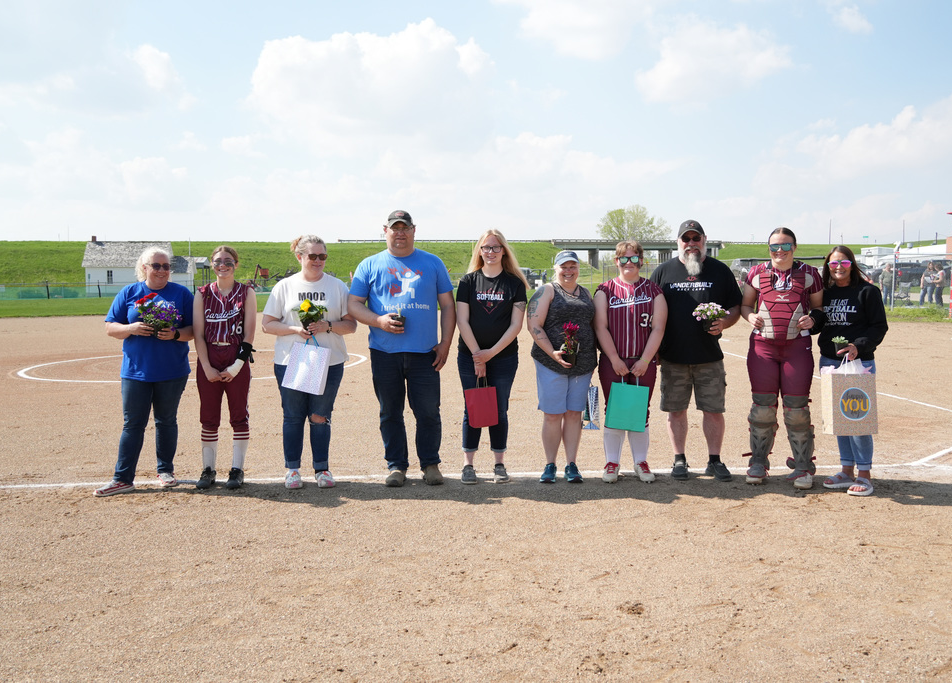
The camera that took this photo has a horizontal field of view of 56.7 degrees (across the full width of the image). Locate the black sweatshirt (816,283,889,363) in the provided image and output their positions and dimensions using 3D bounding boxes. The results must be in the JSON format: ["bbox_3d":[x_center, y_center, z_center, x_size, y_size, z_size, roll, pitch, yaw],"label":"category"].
[{"bbox_3d":[2.500,-0.133,5.870,0.470,0.520,0.340,2,5,30],"label":"black sweatshirt"}]

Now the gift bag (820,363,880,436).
[{"bbox_3d":[2.392,0.403,5.640,0.280,0.385,0.140,0,5,1],"label":"gift bag"}]

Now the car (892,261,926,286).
[{"bbox_3d":[33.200,-4.966,64.300,5.700,1.900,2.000,-1,4,-6],"label":"car"}]

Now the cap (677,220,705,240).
[{"bbox_3d":[1.498,-0.773,6.120,0.180,0.130,0.265,1,4,13],"label":"cap"}]

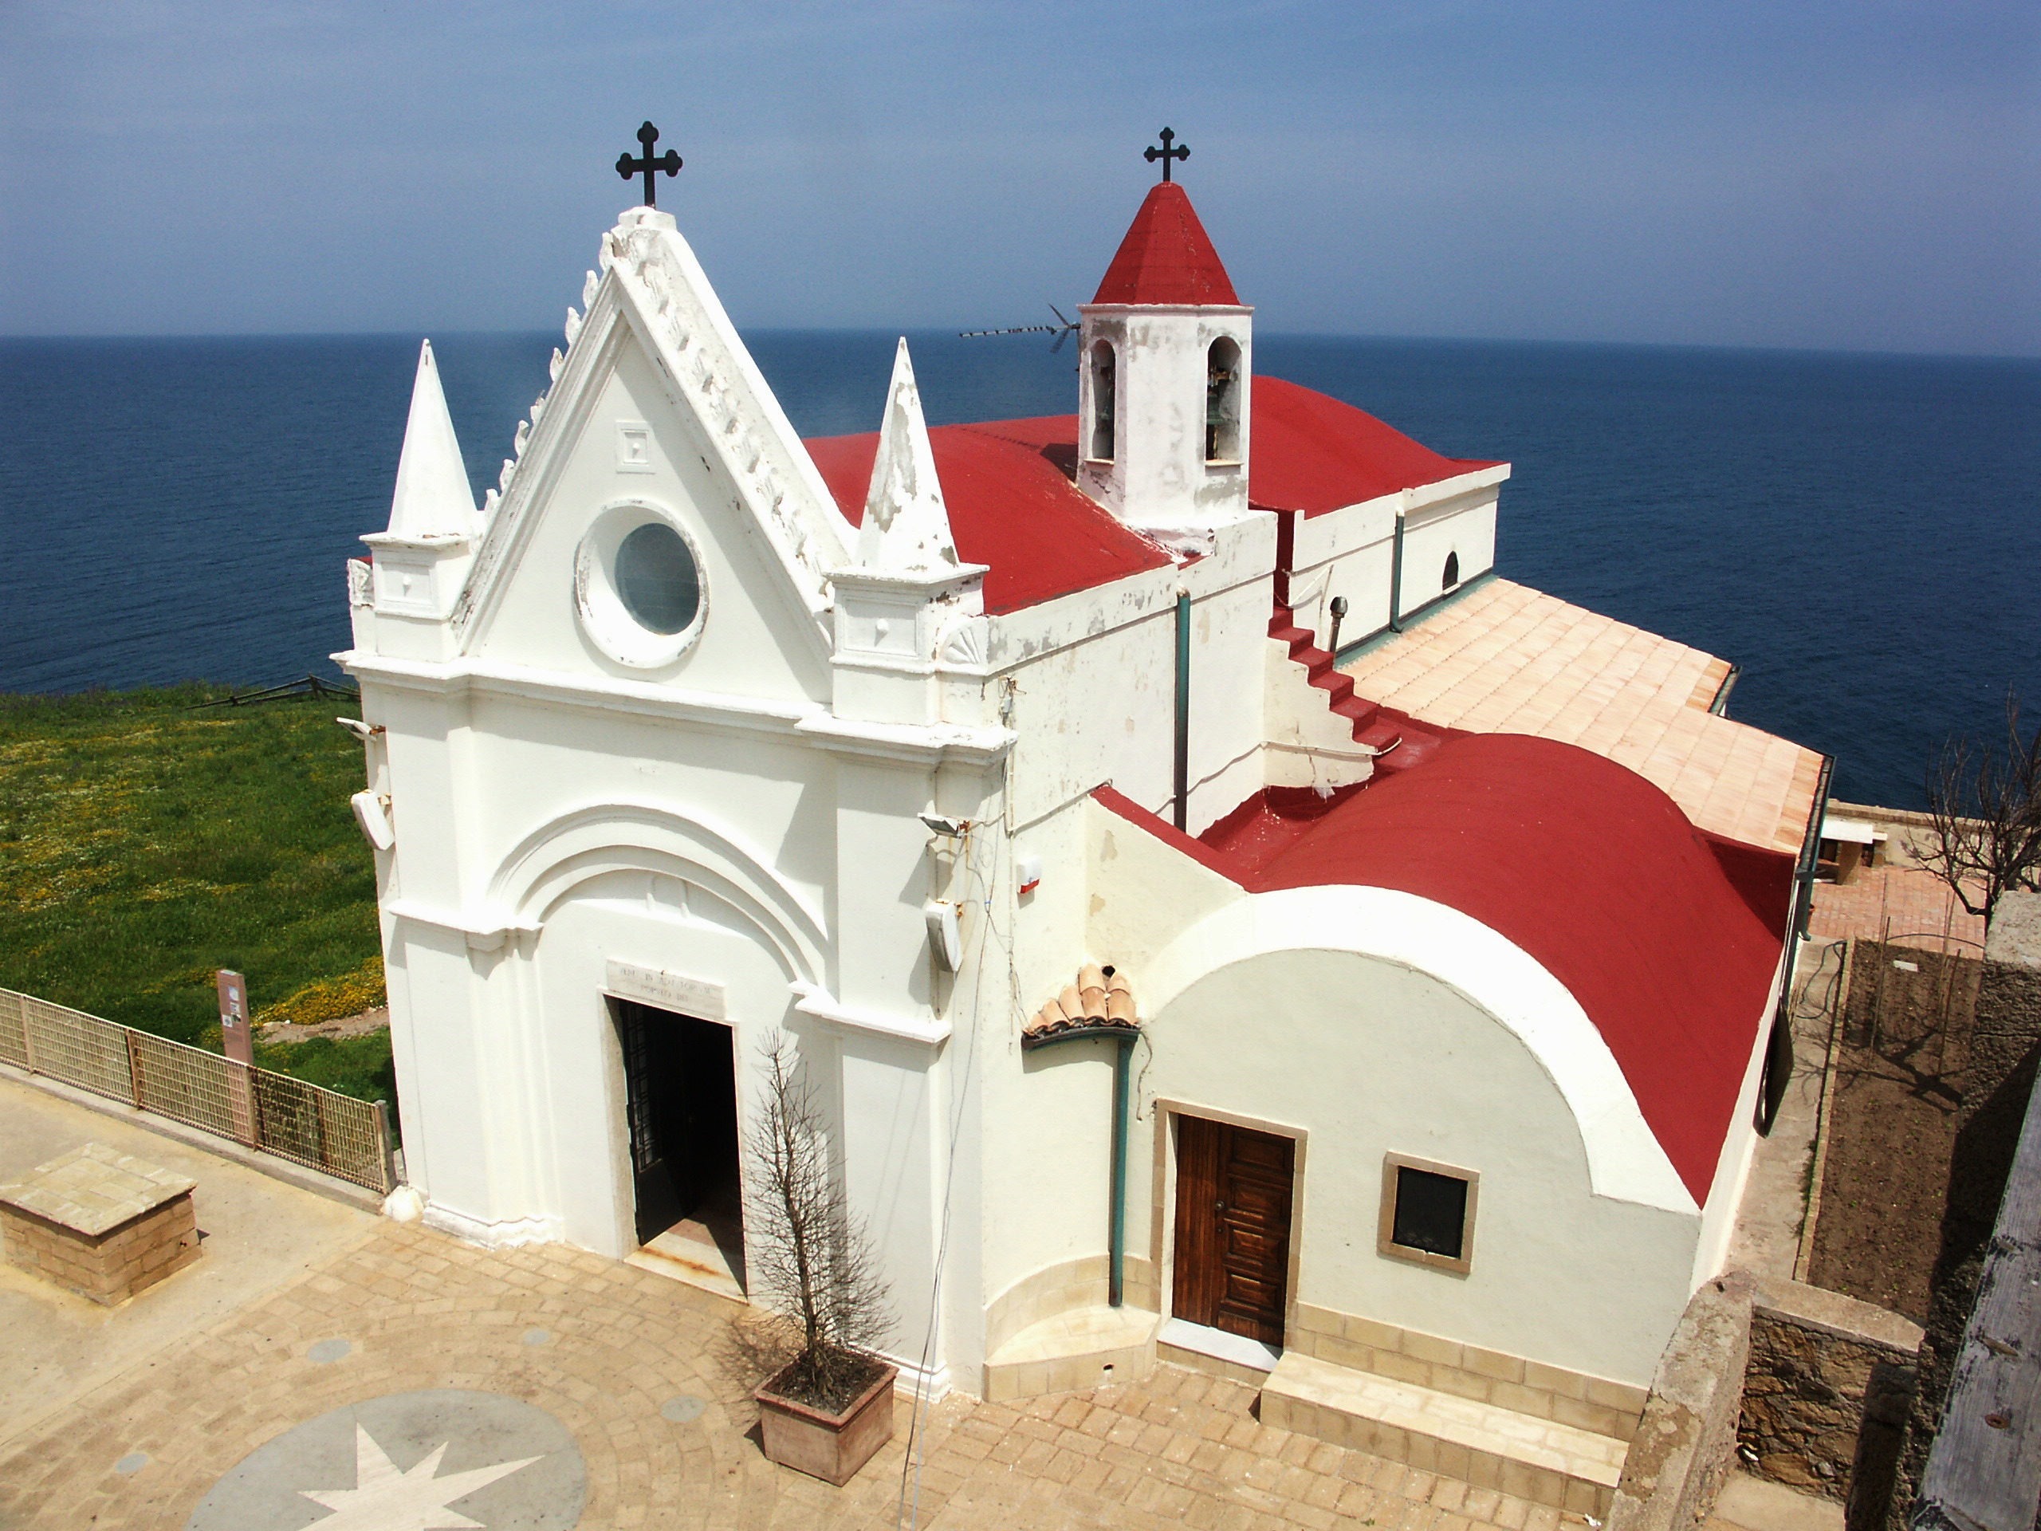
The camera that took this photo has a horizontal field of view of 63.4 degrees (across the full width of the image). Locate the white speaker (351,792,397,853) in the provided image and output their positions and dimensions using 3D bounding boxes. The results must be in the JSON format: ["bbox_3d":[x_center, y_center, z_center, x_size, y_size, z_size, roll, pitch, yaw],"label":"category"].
[{"bbox_3d":[-6.006,0.522,15.355,0.159,0.537,0.164,11,34,34],"label":"white speaker"}]

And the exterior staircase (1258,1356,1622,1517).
[{"bbox_3d":[3.401,5.440,13.440,2.808,0.334,0.626,8,16,24],"label":"exterior staircase"}]

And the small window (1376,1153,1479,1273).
[{"bbox_3d":[3.301,3.636,13.343,0.730,0.924,0.141,8,16,24],"label":"small window"}]

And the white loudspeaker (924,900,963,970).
[{"bbox_3d":[-0.581,1.328,12.802,0.160,0.530,0.170,8,32,28],"label":"white loudspeaker"}]

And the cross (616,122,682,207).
[{"bbox_3d":[-3.037,-4.920,13.559,0.651,0.669,0.062,8,16,24],"label":"cross"}]

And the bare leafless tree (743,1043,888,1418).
[{"bbox_3d":[-1.677,3.685,13.408,1.232,3.010,1.188,1,14,0],"label":"bare leafless tree"}]

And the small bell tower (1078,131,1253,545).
[{"bbox_3d":[1.622,-4.642,17.973,1.918,4.255,1.918,8,16,24],"label":"small bell tower"}]

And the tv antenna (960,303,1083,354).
[{"bbox_3d":[0.009,-4.949,18.735,1.320,0.528,0.396,1,14,0],"label":"tv antenna"}]

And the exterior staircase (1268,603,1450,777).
[{"bbox_3d":[3.873,-0.882,19.424,1.672,1.804,1.100,8,16,24],"label":"exterior staircase"}]

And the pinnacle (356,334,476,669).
[{"bbox_3d":[-5.329,-2.438,15.118,0.942,2.834,0.986,8,16,24],"label":"pinnacle"}]

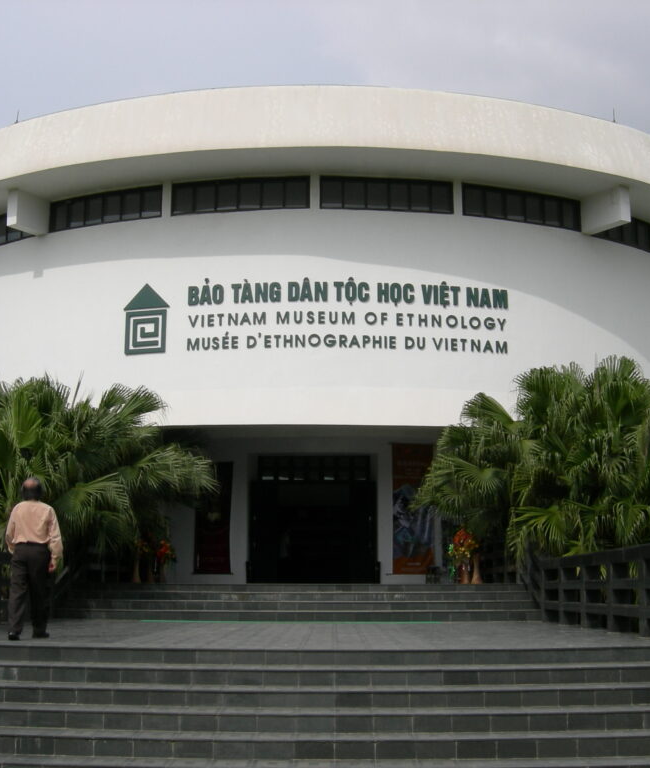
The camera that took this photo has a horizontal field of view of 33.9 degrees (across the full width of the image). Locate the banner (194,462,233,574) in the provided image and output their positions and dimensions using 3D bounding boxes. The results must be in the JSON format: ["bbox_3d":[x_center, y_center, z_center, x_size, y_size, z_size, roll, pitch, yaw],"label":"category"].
[{"bbox_3d":[-2.264,2.726,21.671,0.804,2.265,0.050,0,-11,0],"label":"banner"}]

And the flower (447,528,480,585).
[{"bbox_3d":[2.530,3.149,19.454,0.585,1.010,0.550,0,-11,0],"label":"flower"}]

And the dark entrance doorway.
[{"bbox_3d":[-0.257,2.748,21.870,2.670,2.613,0.400,0,-11,0],"label":"dark entrance doorway"}]

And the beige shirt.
[{"bbox_3d":[-3.044,1.544,11.157,0.608,0.644,0.340,0,-11,2],"label":"beige shirt"}]

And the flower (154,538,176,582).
[{"bbox_3d":[-3.004,3.302,19.933,0.412,0.813,0.420,0,-11,0],"label":"flower"}]

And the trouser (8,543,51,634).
[{"bbox_3d":[-3.071,2.123,11.048,0.446,0.947,0.360,0,-11,2],"label":"trouser"}]

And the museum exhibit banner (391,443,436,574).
[{"bbox_3d":[1.809,2.523,21.709,0.887,2.679,0.050,0,-11,0],"label":"museum exhibit banner"}]

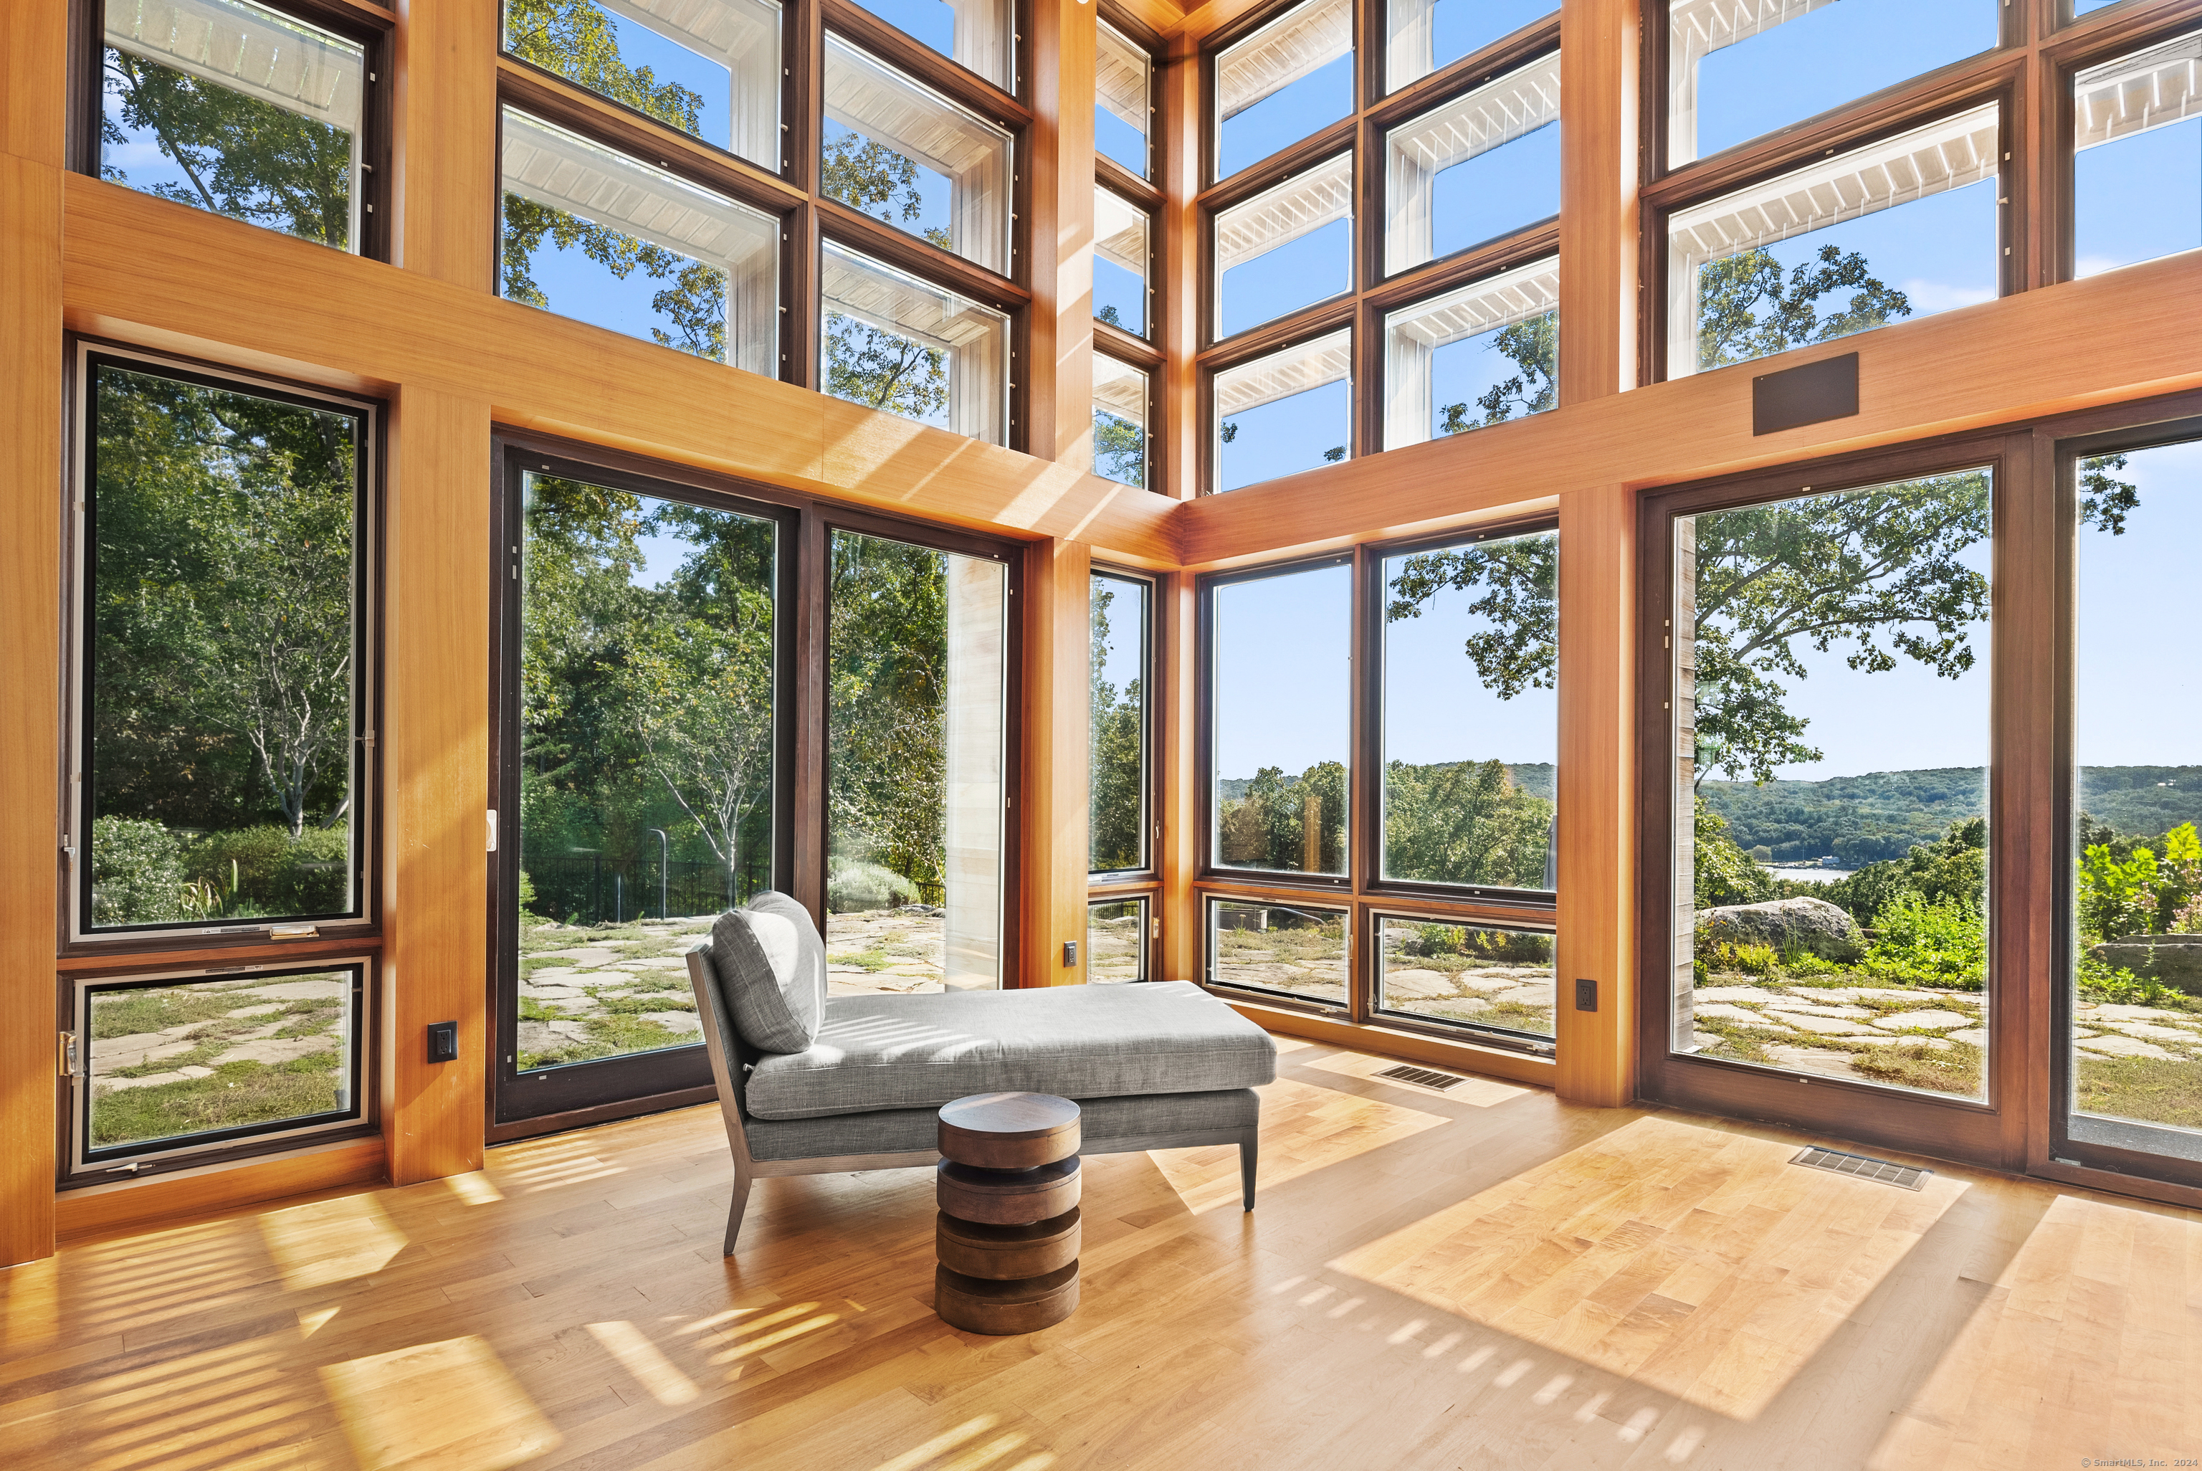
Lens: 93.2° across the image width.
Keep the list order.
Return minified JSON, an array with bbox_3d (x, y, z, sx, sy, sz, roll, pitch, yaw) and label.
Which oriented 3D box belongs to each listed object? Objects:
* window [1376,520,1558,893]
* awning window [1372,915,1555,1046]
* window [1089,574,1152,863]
[{"bbox_3d":[1.563,-0.088,4.432,0.080,1.515,0.850,3,-3,-45],"label":"window"},{"bbox_3d":[1.607,1.060,4.605,0.899,0.495,0.090,-1,-2,45],"label":"awning window"},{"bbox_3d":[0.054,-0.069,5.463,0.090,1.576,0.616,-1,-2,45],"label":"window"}]

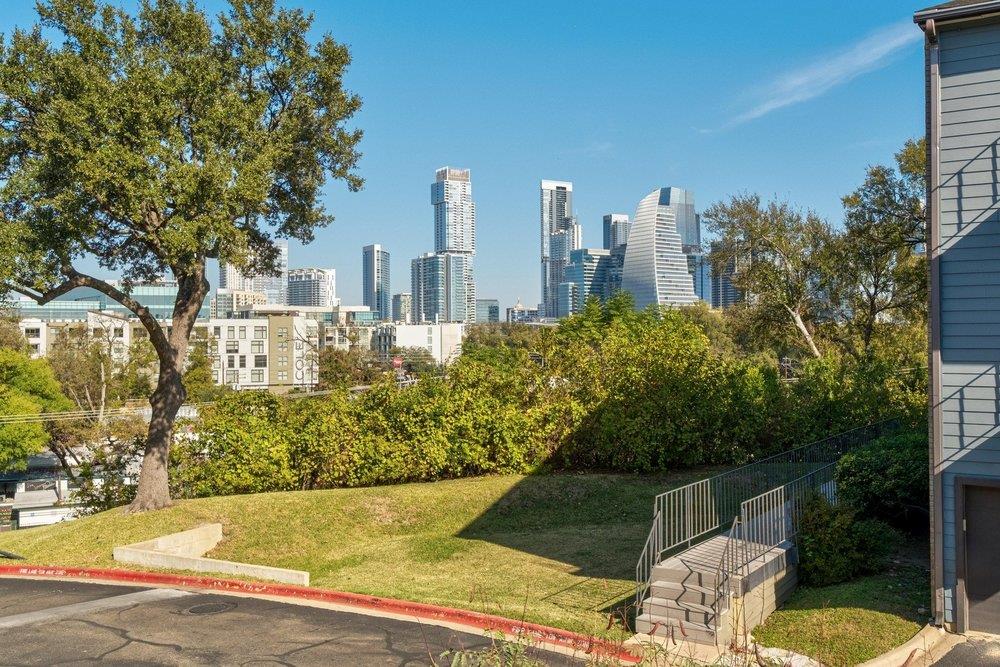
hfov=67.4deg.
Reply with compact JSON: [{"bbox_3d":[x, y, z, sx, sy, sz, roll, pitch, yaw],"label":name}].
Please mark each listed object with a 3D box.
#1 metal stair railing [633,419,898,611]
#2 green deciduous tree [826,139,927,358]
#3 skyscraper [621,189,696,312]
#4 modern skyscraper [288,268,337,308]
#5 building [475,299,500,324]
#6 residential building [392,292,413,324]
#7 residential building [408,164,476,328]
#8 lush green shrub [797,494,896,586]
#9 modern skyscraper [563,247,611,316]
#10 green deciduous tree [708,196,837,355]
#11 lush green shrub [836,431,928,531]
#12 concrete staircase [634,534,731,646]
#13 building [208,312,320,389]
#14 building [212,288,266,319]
[{"bbox_3d":[7.100,3.150,15.700,1.350,1.700,14.600,-1,0,41],"label":"metal stair railing"},{"bbox_3d":[15.300,-1.400,30.000,5.200,11.600,5.200,0,0,24],"label":"green deciduous tree"},{"bbox_3d":[188.000,-76.000,873.000,60.000,178.000,60.000,0,0,-30],"label":"skyscraper"},{"bbox_3d":[-236.000,-33.000,940.000,48.000,97.000,40.000,-1,0,36],"label":"modern skyscraper"},{"bbox_3d":[-18.000,-20.000,1060.000,33.000,54.000,29.000,0,0,-30],"label":"building"},{"bbox_3d":[-157.000,-27.500,1230.000,26.000,77.000,30.000,0,0,-31],"label":"residential building"},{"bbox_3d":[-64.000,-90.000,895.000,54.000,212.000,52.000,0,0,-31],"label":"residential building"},{"bbox_3d":[5.950,3.420,12.900,1.700,1.350,1.550,0,0,24],"label":"lush green shrub"},{"bbox_3d":[109.000,-46.000,932.000,42.000,117.000,44.000,0,0,-30],"label":"modern skyscraper"},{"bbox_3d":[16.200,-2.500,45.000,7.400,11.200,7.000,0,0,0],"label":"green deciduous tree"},{"bbox_3d":[7.650,2.850,14.800,2.000,1.950,1.900,0,0,24],"label":"lush green shrub"},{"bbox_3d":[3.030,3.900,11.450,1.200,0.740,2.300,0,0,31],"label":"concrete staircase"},{"bbox_3d":[-53.500,4.100,173.000,22.000,16.800,16.000,0,0,-1],"label":"building"},{"bbox_3d":[-228.000,-14.000,660.000,45.000,49.000,30.000,0,0,-30],"label":"building"}]

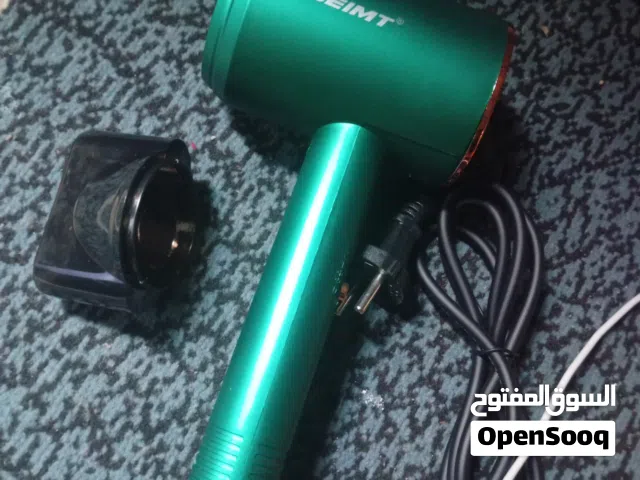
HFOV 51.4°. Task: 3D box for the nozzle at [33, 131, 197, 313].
[{"bbox_3d":[-0.092,-0.010,0.293,0.048,0.060,0.074,7,73,13],"label":"nozzle"}]

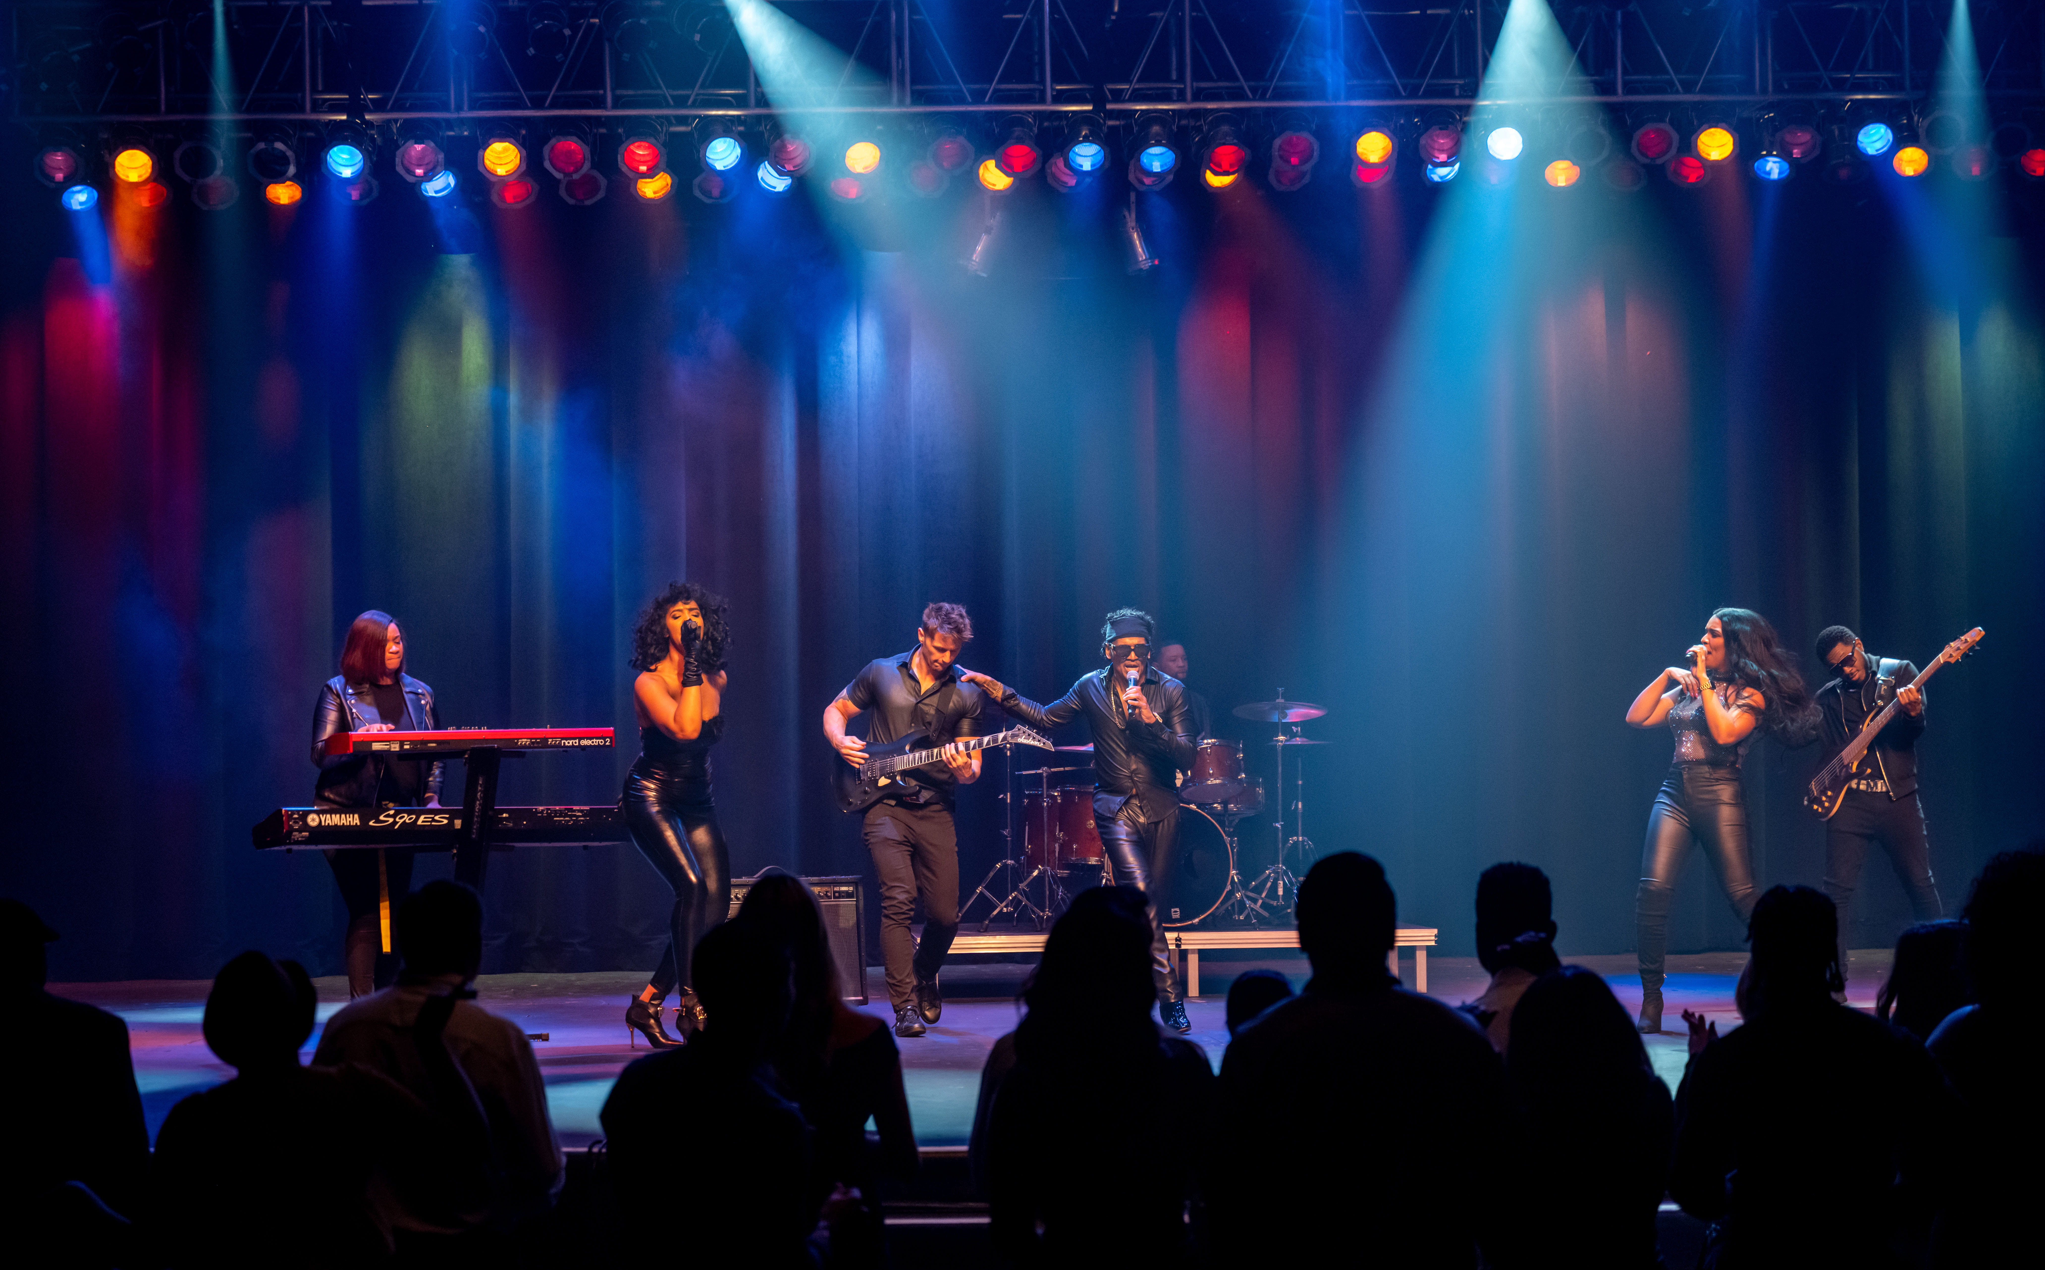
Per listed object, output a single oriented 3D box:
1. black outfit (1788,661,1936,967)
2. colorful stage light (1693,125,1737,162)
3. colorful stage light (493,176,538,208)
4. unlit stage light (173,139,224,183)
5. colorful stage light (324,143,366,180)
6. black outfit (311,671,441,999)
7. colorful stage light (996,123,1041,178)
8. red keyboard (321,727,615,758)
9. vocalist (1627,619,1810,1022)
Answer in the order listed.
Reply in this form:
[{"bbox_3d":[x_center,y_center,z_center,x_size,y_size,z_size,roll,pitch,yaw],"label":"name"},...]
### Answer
[{"bbox_3d":[3.815,0.868,18.000,0.640,1.500,0.420,-1,-2,10],"label":"black outfit"},{"bbox_3d":[3.518,-2.565,20.287,0.240,0.240,0.320,0,38,0],"label":"colorful stage light"},{"bbox_3d":[-2.732,-2.473,21.478,0.250,0.290,0.250,0,-42,-4],"label":"colorful stage light"},{"bbox_3d":[-4.385,-2.602,21.241,0.260,0.270,0.340,-1,34,-5],"label":"unlit stage light"},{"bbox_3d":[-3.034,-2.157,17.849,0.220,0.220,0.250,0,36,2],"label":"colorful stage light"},{"bbox_3d":[-2.618,0.824,16.150,0.500,1.340,0.420,0,-2,-20],"label":"black outfit"},{"bbox_3d":[-0.020,-2.631,21.341,0.260,0.270,0.340,-1,34,-2],"label":"colorful stage light"},{"bbox_3d":[-2.185,0.425,15.750,1.090,0.095,0.310,1,-4,-27],"label":"red keyboard"},{"bbox_3d":[2.730,0.727,15.600,0.660,1.680,0.560,-1,-1,34],"label":"vocalist"}]

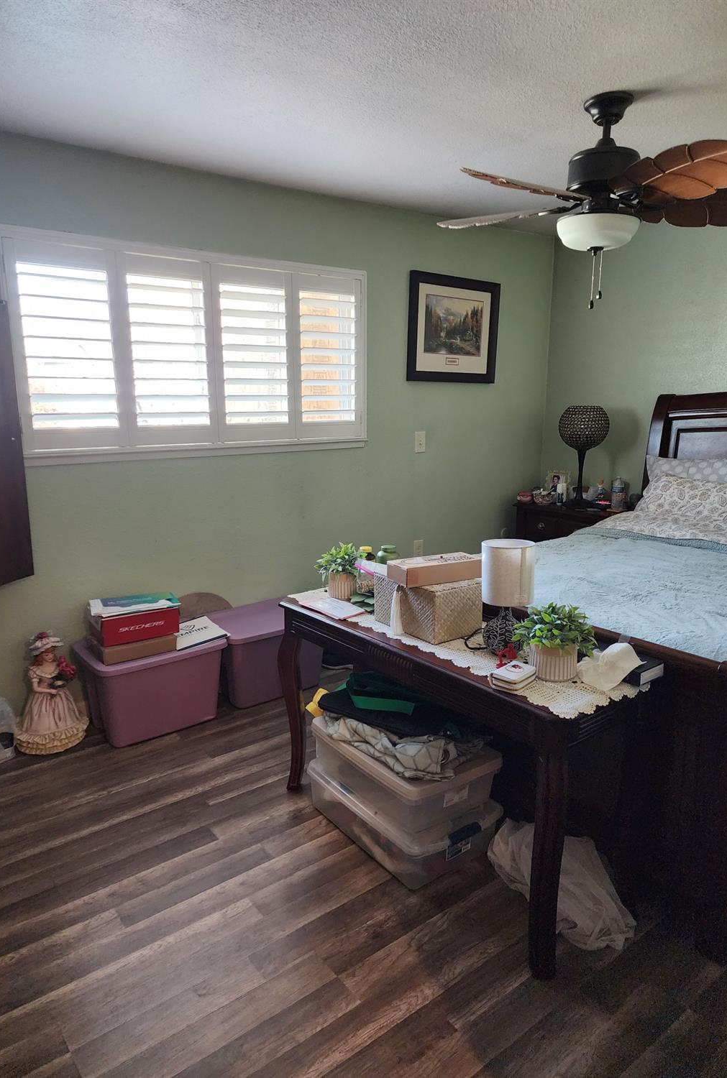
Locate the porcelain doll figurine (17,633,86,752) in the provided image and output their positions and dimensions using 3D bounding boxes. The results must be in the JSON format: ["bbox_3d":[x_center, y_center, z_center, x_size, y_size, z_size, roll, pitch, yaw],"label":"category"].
[{"bbox_3d":[-1.367,0.640,3.089,0.295,0.481,0.275,-11,16,-42],"label":"porcelain doll figurine"}]

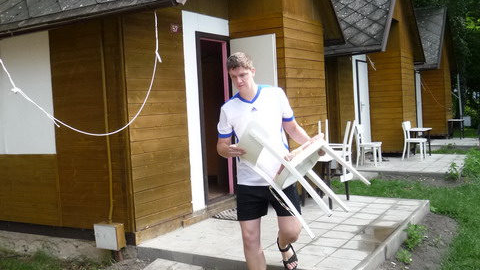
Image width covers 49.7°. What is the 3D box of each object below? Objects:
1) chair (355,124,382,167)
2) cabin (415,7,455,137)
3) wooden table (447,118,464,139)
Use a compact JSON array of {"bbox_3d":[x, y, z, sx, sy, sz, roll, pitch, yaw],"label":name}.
[{"bbox_3d":[2.635,0.210,10.600,0.460,0.840,0.420,-2,3,27],"label":"chair"},{"bbox_3d":[4.576,-1.913,18.394,5.400,4.381,3.863,-1,4,31],"label":"cabin"},{"bbox_3d":[7.200,-0.195,17.250,0.460,0.640,0.580,-1,4,31],"label":"wooden table"}]

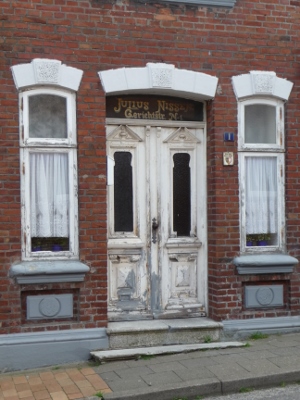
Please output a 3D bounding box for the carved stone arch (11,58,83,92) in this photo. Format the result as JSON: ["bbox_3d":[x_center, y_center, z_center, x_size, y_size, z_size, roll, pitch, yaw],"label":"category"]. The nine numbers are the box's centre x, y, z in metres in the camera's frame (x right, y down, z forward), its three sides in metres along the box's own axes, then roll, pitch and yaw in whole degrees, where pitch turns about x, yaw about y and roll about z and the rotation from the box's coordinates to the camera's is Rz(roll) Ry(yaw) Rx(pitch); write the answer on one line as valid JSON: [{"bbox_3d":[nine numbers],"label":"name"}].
[{"bbox_3d":[-0.989,-1.191,6.887,0.677,0.303,0.140,0,-2,-18],"label":"carved stone arch"}]

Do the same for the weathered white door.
[{"bbox_3d":[0.048,0.228,7.426,1.142,2.000,0.090,0,-2,-18],"label":"weathered white door"}]

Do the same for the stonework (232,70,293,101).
[{"bbox_3d":[1.177,-1.202,7.588,0.701,0.297,0.140,0,-2,-18],"label":"stonework"}]

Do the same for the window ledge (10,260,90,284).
[{"bbox_3d":[-0.947,0.683,6.801,0.770,0.213,0.160,0,-2,-18],"label":"window ledge"}]

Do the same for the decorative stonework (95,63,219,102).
[{"bbox_3d":[0.073,-1.197,7.268,1.253,0.341,0.210,0,-2,-18],"label":"decorative stonework"}]

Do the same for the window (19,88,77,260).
[{"bbox_3d":[-0.982,-0.251,6.929,0.561,1.661,0.090,0,-2,-18],"label":"window"}]

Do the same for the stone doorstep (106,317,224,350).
[{"bbox_3d":[0.111,1.331,7.223,1.220,0.212,0.330,0,-2,-18],"label":"stone doorstep"}]

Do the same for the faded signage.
[{"bbox_3d":[0.033,-0.959,7.452,1.106,0.259,0.040,0,-2,-18],"label":"faded signage"}]

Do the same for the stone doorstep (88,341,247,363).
[{"bbox_3d":[0.195,1.478,6.951,1.520,0.073,0.310,0,-2,-18],"label":"stone doorstep"}]

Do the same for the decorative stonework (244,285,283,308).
[{"bbox_3d":[1.204,1.011,7.544,0.446,0.229,0.050,0,-2,-18],"label":"decorative stonework"}]

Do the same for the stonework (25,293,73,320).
[{"bbox_3d":[-0.962,1.017,6.844,0.450,0.229,0.050,0,-2,-18],"label":"stonework"}]

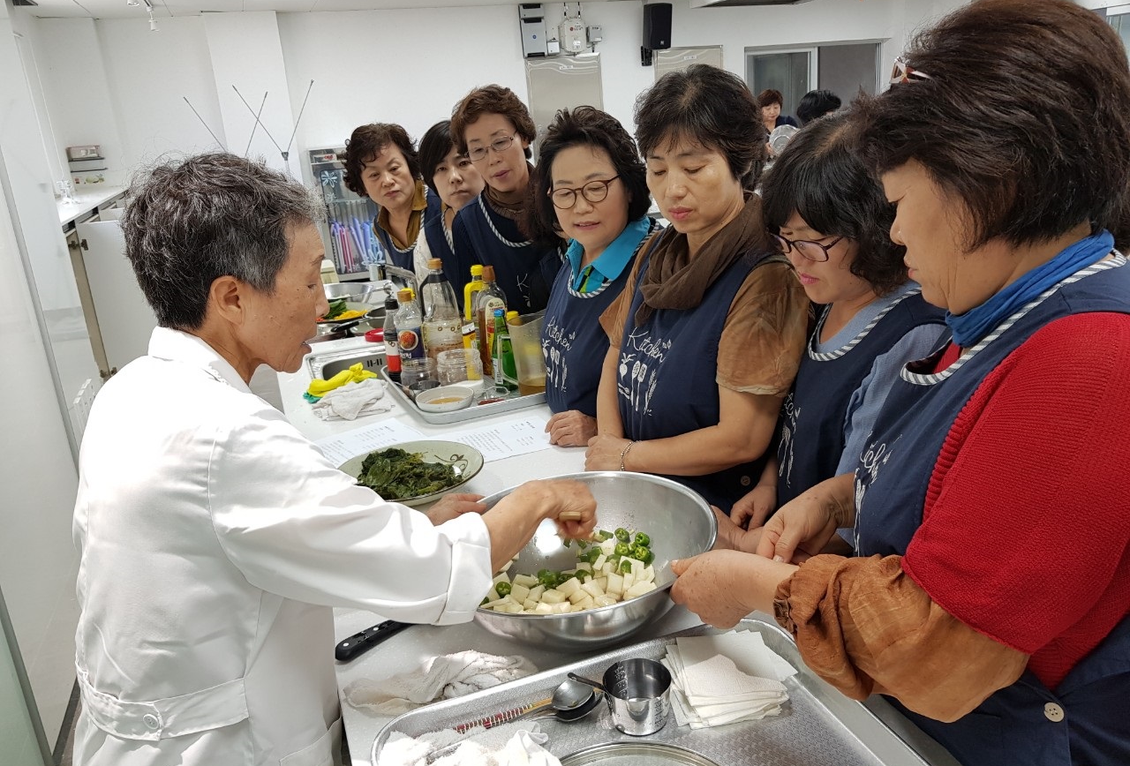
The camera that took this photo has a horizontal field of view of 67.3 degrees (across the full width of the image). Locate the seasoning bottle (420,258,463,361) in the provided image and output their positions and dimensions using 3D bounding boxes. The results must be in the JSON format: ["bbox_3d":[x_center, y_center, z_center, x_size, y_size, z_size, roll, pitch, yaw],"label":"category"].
[{"bbox_3d":[-0.331,-0.176,2.266,0.110,0.320,0.110,-7,18,-7],"label":"seasoning bottle"}]

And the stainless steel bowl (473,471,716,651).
[{"bbox_3d":[0.015,0.264,1.134,0.370,0.137,0.370,-4,18,1],"label":"stainless steel bowl"}]

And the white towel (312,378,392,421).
[{"bbox_3d":[-0.526,0.038,2.103,0.200,0.060,0.160,-10,19,-18],"label":"white towel"}]

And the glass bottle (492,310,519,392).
[{"bbox_3d":[-0.163,-0.090,2.267,0.065,0.211,0.065,-5,17,-3],"label":"glass bottle"}]

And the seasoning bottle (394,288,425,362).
[{"bbox_3d":[-0.453,-0.147,2.463,0.079,0.243,0.079,-6,17,-5],"label":"seasoning bottle"}]

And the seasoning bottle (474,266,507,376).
[{"bbox_3d":[-0.206,-0.177,2.395,0.088,0.306,0.075,-10,18,-17],"label":"seasoning bottle"}]

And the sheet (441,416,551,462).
[{"bbox_3d":[-0.163,0.127,1.829,0.297,0.004,0.210,-10,19,-18],"label":"sheet"}]

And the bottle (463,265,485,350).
[{"bbox_3d":[-0.244,-0.197,2.490,0.100,0.292,0.095,-6,17,-5],"label":"bottle"}]

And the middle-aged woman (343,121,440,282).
[{"bbox_3d":[-0.438,-0.095,2.925,0.470,1.560,0.400,5,20,27],"label":"middle-aged woman"}]

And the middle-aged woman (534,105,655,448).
[{"bbox_3d":[0.136,0.135,2.004,0.360,1.510,0.440,-20,23,-40],"label":"middle-aged woman"}]

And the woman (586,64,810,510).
[{"bbox_3d":[0.283,0.172,1.760,0.400,1.560,0.470,-20,23,-40],"label":"woman"}]

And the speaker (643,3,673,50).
[{"bbox_3d":[0.933,-3.584,8.518,0.260,0.440,0.235,-14,27,-29],"label":"speaker"}]

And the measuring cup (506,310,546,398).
[{"bbox_3d":[-0.080,-0.079,2.119,0.165,0.190,0.130,-6,18,-4],"label":"measuring cup"}]

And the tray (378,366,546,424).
[{"bbox_3d":[-0.272,0.004,2.297,0.380,0.035,0.510,-11,19,-22],"label":"tray"}]

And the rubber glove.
[{"bbox_3d":[-0.616,-0.001,2.338,0.195,0.065,0.095,-16,21,-34],"label":"rubber glove"}]

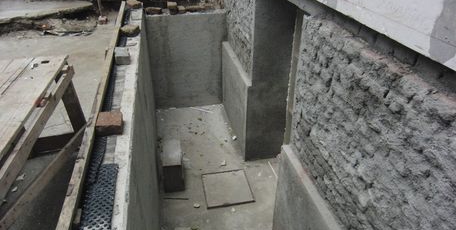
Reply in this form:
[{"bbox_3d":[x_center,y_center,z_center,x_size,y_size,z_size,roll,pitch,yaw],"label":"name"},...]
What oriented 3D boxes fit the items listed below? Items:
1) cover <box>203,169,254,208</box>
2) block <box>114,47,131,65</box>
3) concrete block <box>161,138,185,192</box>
[{"bbox_3d":[-0.007,0.847,3.726,0.530,0.030,0.535,-6,32,-11],"label":"cover"},{"bbox_3d":[-0.827,-0.468,2.508,0.102,0.068,0.185,-8,33,-14],"label":"block"},{"bbox_3d":[-0.705,0.639,4.023,0.228,0.399,0.522,-5,30,-11],"label":"concrete block"}]

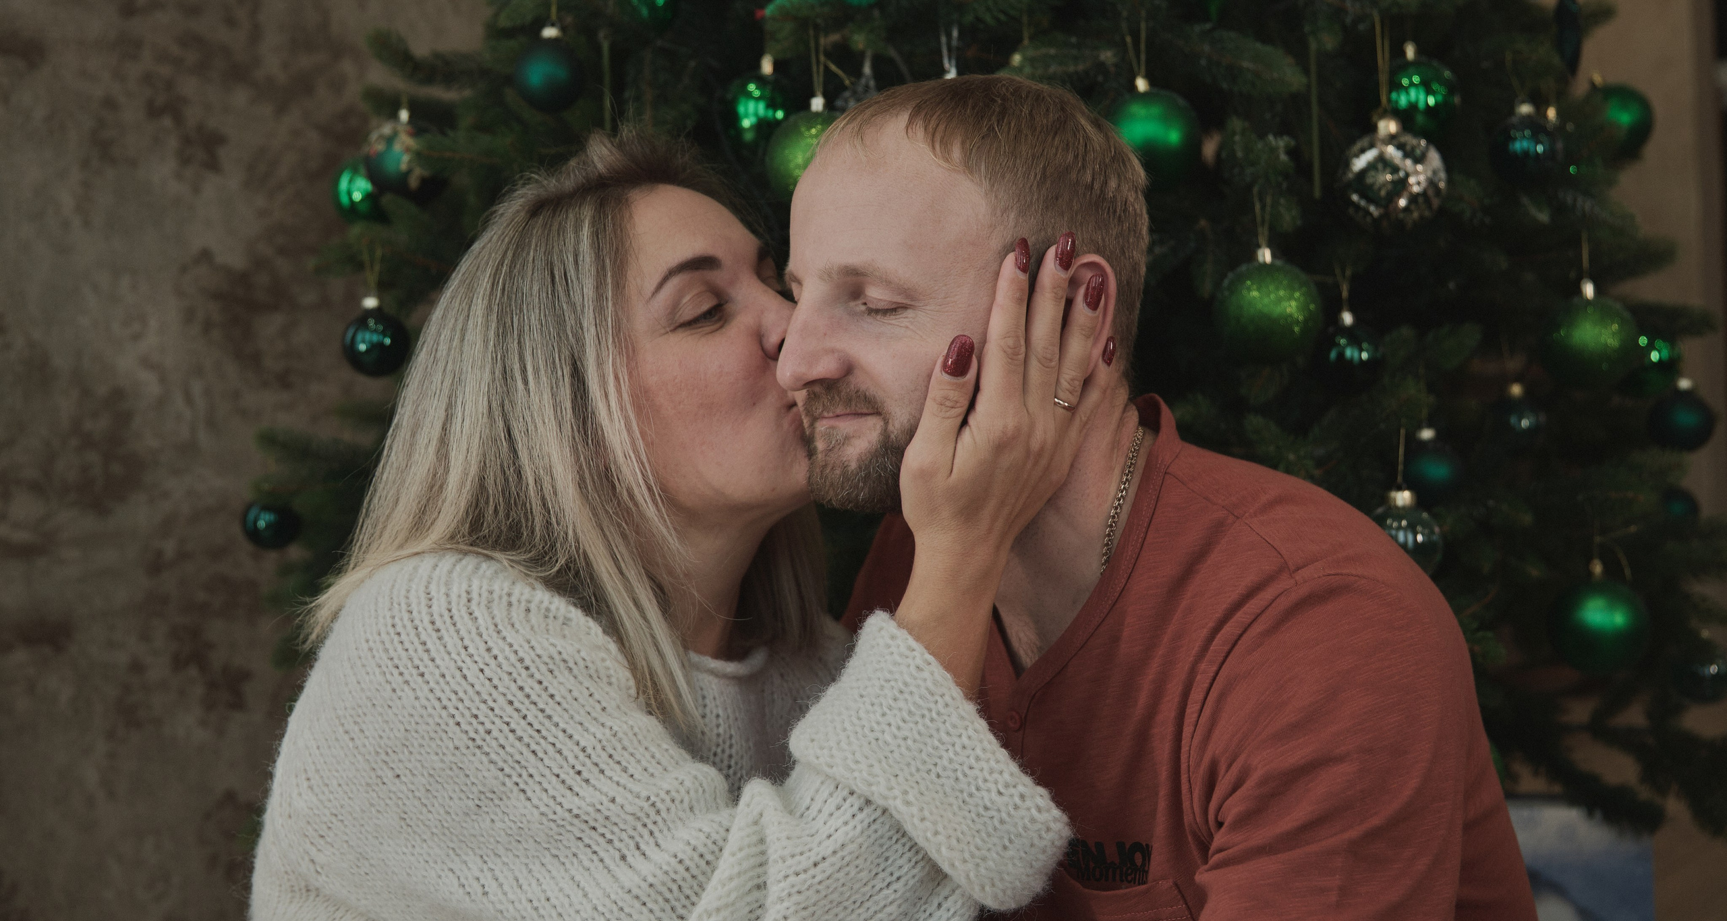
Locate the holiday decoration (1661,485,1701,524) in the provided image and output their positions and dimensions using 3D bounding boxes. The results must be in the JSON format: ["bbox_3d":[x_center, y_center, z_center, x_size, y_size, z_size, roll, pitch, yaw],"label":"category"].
[{"bbox_3d":[0.852,0.049,1.920,0.059,0.070,0.059,-1,-1,0],"label":"holiday decoration"}]

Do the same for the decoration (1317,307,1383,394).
[{"bbox_3d":[0.408,-0.092,1.530,0.054,0.070,0.054,-2,-1,0],"label":"decoration"}]

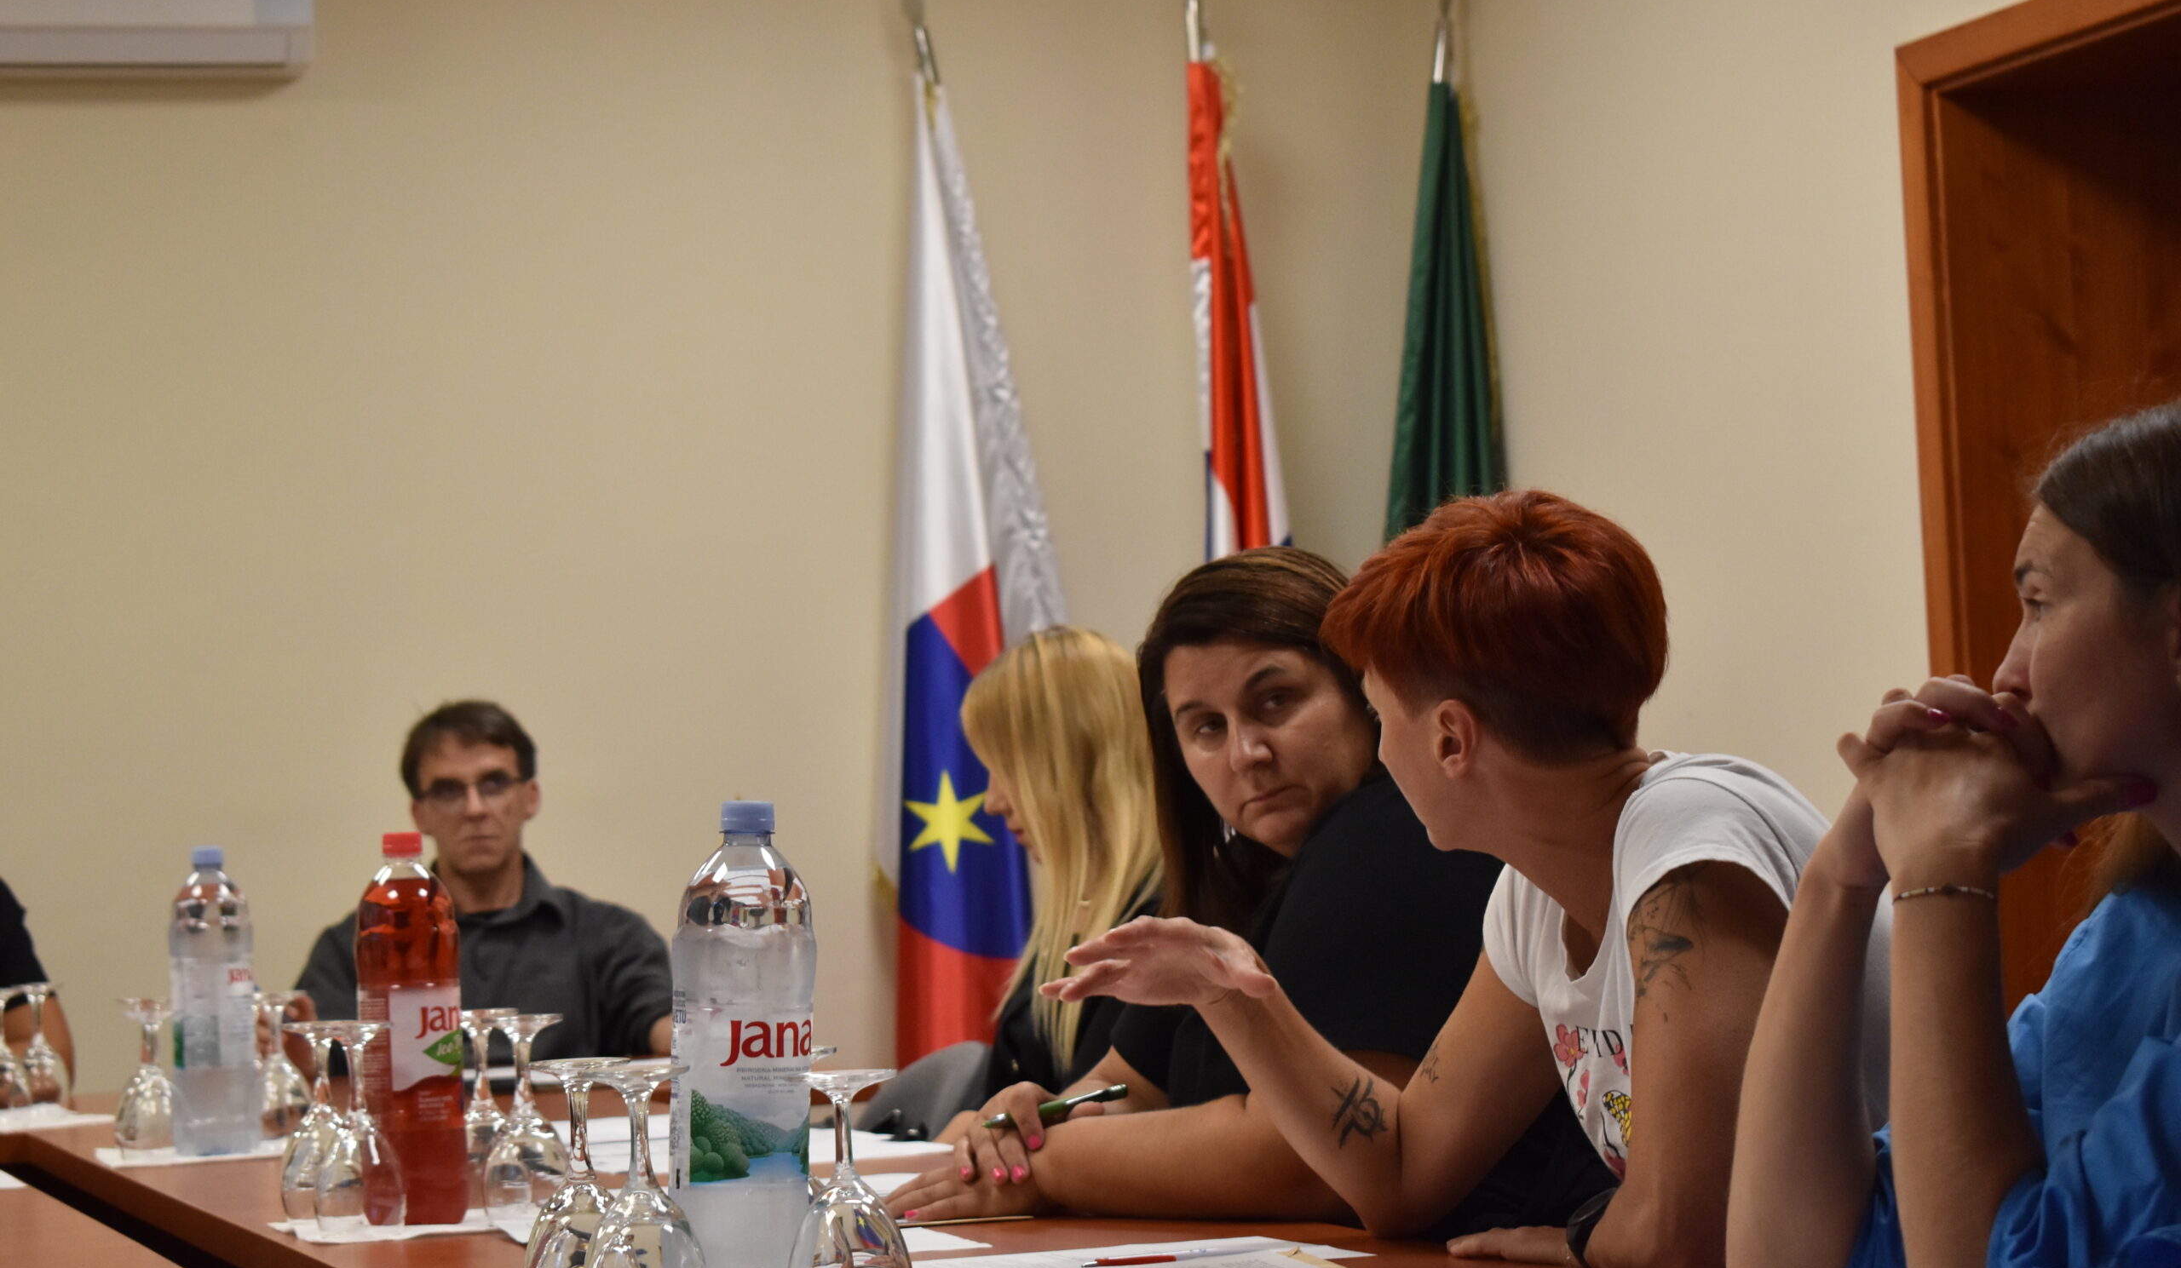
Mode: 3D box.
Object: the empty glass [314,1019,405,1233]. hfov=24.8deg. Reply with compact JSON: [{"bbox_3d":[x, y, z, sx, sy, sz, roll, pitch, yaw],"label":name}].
[{"bbox_3d":[-0.602,0.405,4.088,0.073,0.168,0.073,-1,-3,-18],"label":"empty glass"}]

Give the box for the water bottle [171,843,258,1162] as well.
[{"bbox_3d":[-0.926,0.386,5.245,0.087,0.320,0.087,-3,-2,15],"label":"water bottle"}]

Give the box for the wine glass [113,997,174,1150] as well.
[{"bbox_3d":[-0.986,0.466,5.212,0.076,0.163,0.076,-2,-2,-11],"label":"wine glass"}]

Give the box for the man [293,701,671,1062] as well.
[{"bbox_3d":[-0.824,0.717,6.884,0.570,1.260,0.780,-2,-2,-12],"label":"man"}]

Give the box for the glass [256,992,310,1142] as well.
[{"bbox_3d":[-0.922,0.489,5.657,0.073,0.168,0.073,-1,-3,-18],"label":"glass"}]

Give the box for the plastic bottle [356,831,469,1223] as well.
[{"bbox_3d":[-0.563,0.323,4.111,0.087,0.320,0.087,-3,-2,0],"label":"plastic bottle"}]

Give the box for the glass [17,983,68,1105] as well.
[{"bbox_3d":[-1.411,0.555,6.721,0.073,0.168,0.073,-1,-3,-18],"label":"glass"}]

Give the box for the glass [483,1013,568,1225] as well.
[{"bbox_3d":[-0.461,0.398,4.047,0.073,0.168,0.073,-1,-3,-18],"label":"glass"}]

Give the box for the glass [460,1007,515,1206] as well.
[{"bbox_3d":[-0.518,0.405,4.250,0.076,0.163,0.076,-2,-2,-7],"label":"glass"}]

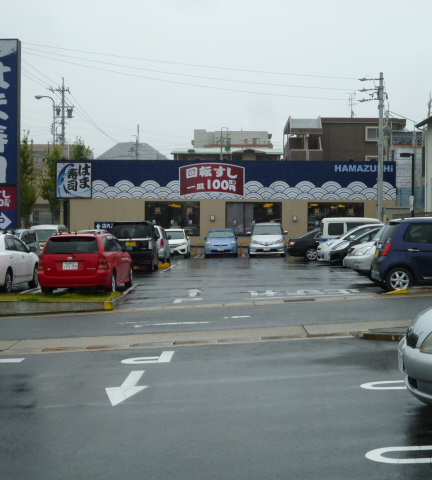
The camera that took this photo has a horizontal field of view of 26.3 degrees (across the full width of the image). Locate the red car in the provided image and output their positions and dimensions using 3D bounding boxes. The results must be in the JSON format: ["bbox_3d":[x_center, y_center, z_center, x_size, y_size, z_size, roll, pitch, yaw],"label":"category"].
[{"bbox_3d":[-3.180,0.540,23.050,1.700,1.490,4.400,0,1,2],"label":"red car"}]

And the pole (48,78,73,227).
[{"bbox_3d":[-11.662,-5.783,70.000,1.600,12.890,0.800,0,1,-1],"label":"pole"}]

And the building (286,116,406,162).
[{"bbox_3d":[12.200,-5.549,92.000,11.200,11.950,12.000,0,1,-2],"label":"building"}]

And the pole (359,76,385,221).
[{"bbox_3d":[7.982,-3.802,47.000,1.350,9.430,0.500,0,1,-1],"label":"pole"}]

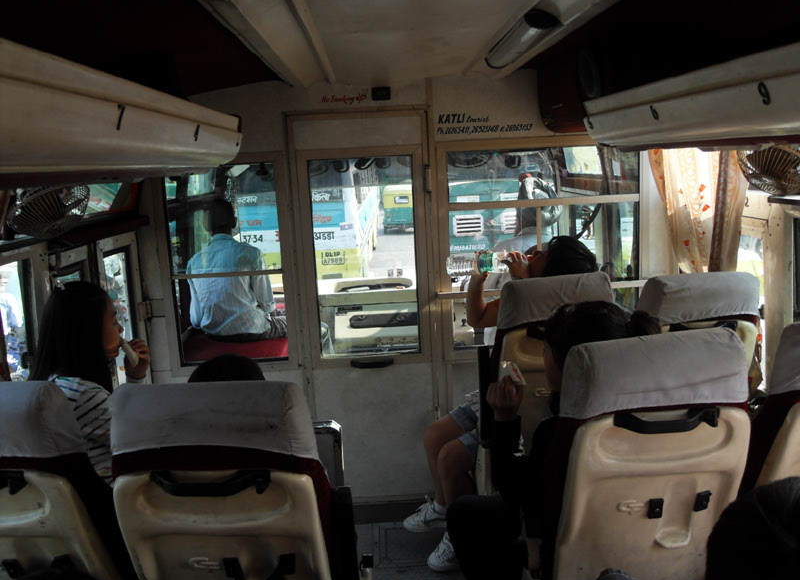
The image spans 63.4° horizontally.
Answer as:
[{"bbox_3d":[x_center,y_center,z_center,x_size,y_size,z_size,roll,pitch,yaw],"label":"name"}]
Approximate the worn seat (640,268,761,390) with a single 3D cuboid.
[{"bbox_3d":[1.014,0.388,2.518,0.450,1.040,0.600,-3,11,-2],"label":"worn seat"}]

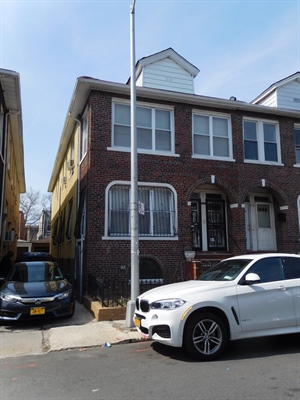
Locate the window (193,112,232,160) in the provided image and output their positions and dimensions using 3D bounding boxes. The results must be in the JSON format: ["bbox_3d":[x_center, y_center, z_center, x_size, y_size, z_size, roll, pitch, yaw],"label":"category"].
[{"bbox_3d":[2.355,-2.411,12.193,1.669,1.823,0.150,3,-9,-18],"label":"window"}]

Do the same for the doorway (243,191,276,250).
[{"bbox_3d":[4.428,0.808,12.881,1.512,2.387,0.300,3,-9,-18],"label":"doorway"}]

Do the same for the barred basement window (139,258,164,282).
[{"bbox_3d":[-0.122,2.333,10.788,1.124,0.742,0.150,2,-9,-17],"label":"barred basement window"}]

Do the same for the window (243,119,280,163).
[{"bbox_3d":[4.461,-2.322,12.887,1.720,1.833,0.150,3,-9,-18],"label":"window"}]

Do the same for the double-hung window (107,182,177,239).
[{"bbox_3d":[-0.256,0.352,10.886,2.529,1.926,0.150,3,-9,-18],"label":"double-hung window"}]

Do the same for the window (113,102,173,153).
[{"bbox_3d":[-0.206,-2.541,11.352,2.307,1.813,0.150,3,-9,-18],"label":"window"}]

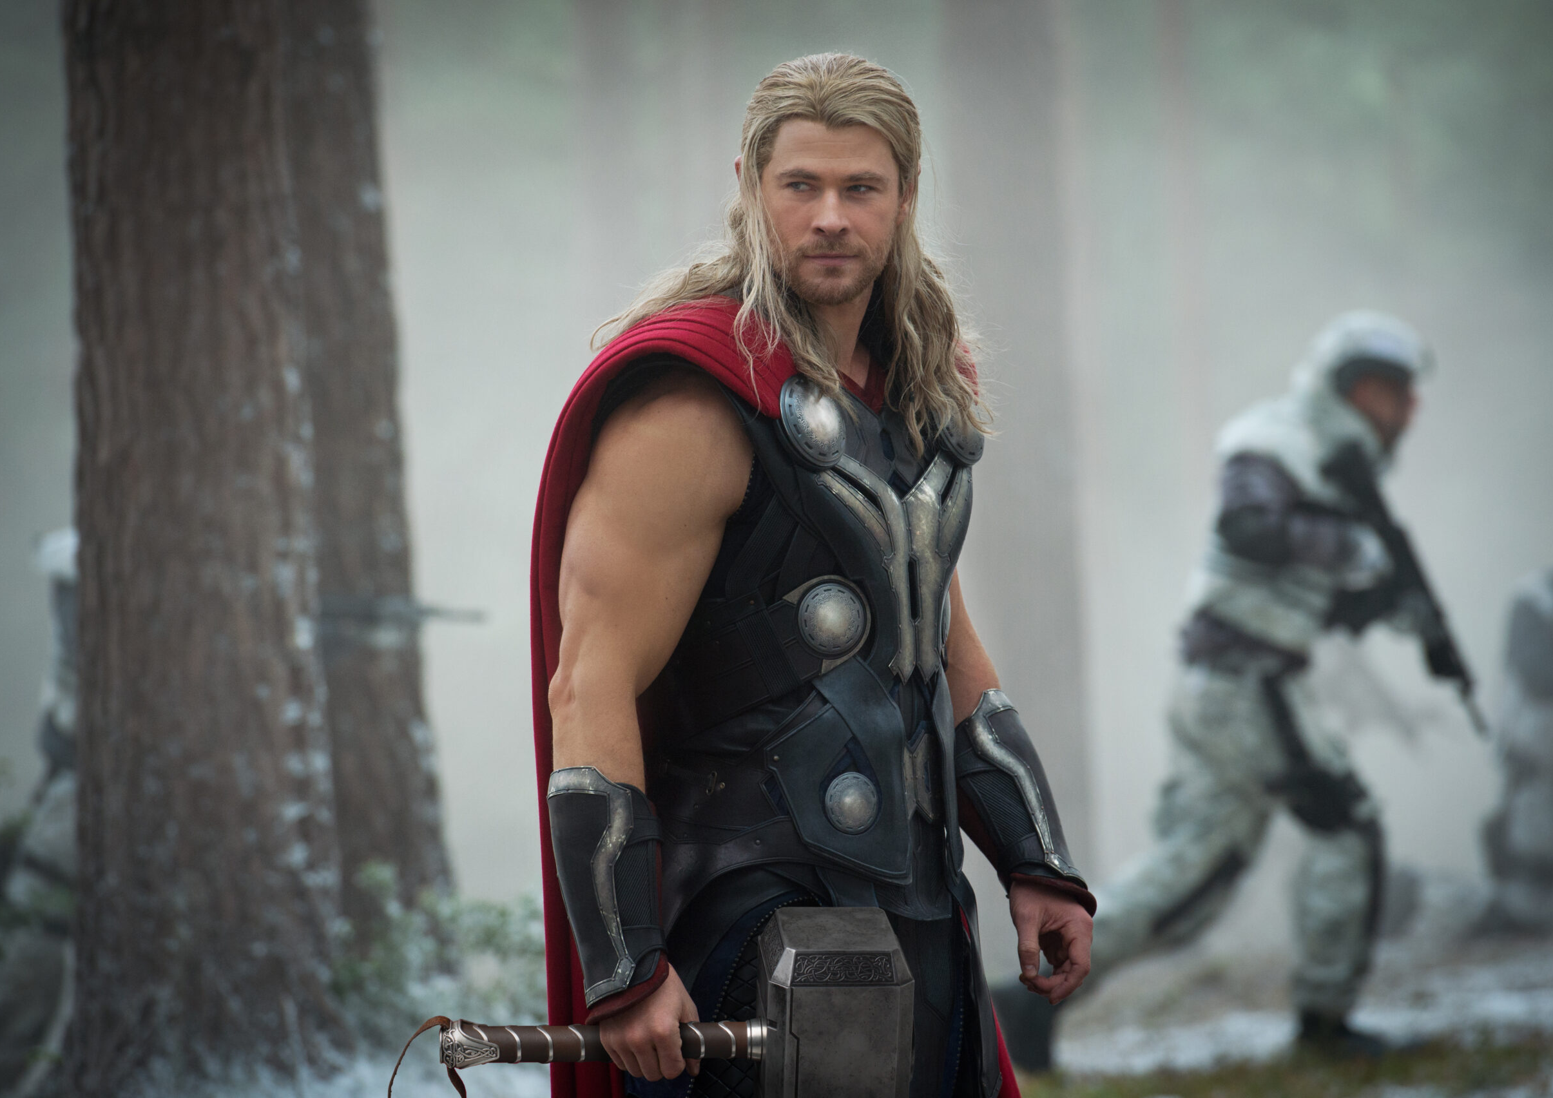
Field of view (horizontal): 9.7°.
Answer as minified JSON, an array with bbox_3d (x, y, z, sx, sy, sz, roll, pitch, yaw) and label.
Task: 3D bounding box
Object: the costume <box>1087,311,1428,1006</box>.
[{"bbox_3d":[1.027,0.259,19.800,0.790,1.550,0.550,0,2,-7],"label":"costume"}]

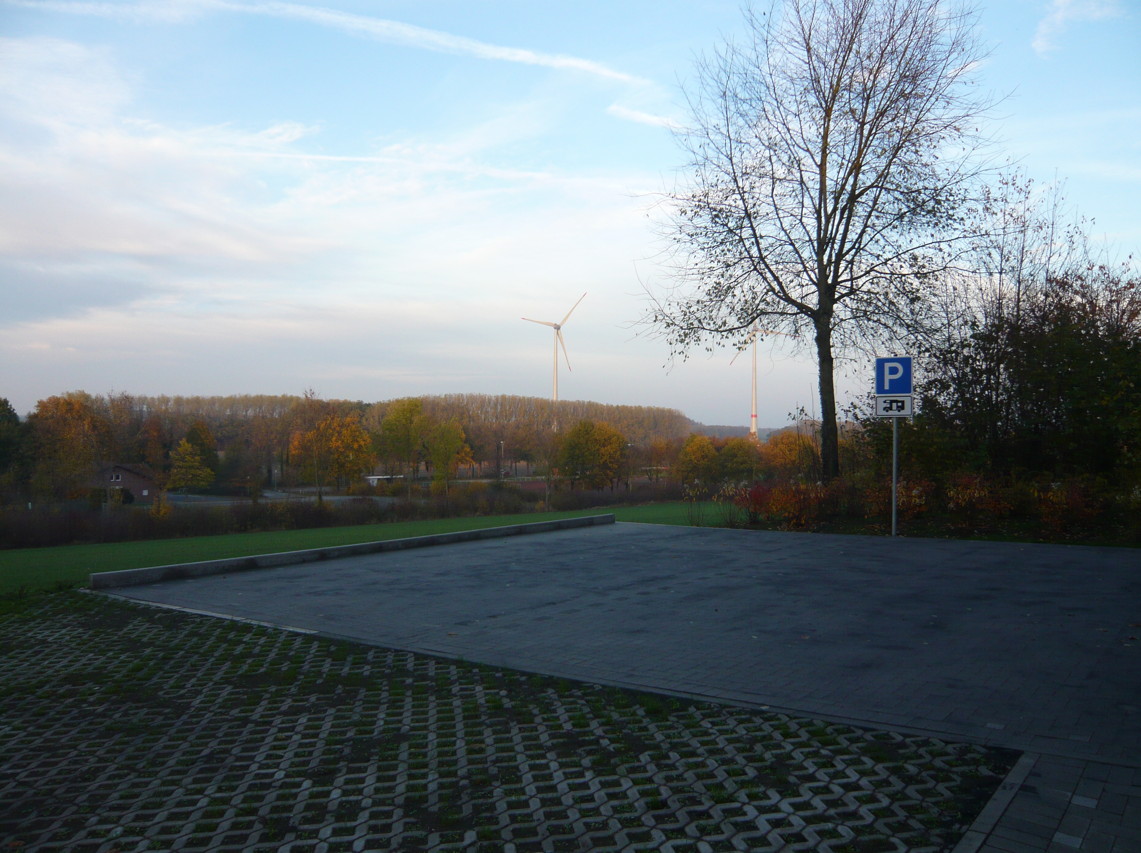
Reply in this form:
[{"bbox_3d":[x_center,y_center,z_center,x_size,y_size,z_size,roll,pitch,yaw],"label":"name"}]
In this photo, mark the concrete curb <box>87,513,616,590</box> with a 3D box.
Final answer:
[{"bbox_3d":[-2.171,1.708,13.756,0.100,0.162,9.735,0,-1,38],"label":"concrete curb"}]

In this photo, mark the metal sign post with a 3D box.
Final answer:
[{"bbox_3d":[5.140,0.323,14.656,0.600,2.844,0.090,0,-1,38],"label":"metal sign post"}]

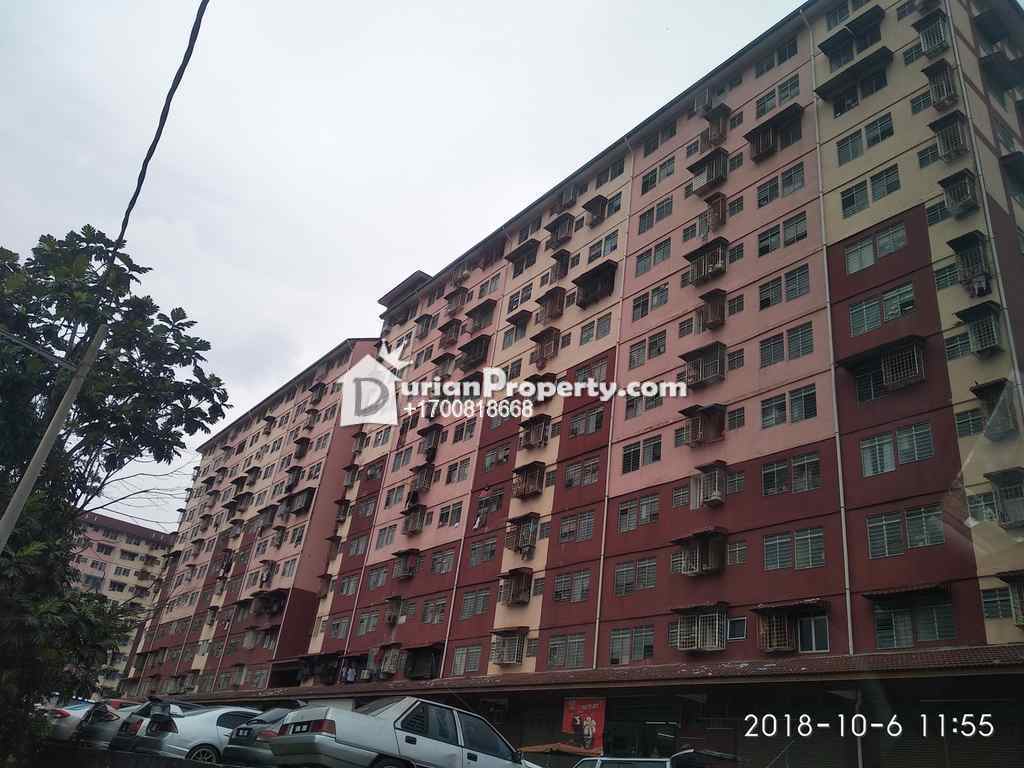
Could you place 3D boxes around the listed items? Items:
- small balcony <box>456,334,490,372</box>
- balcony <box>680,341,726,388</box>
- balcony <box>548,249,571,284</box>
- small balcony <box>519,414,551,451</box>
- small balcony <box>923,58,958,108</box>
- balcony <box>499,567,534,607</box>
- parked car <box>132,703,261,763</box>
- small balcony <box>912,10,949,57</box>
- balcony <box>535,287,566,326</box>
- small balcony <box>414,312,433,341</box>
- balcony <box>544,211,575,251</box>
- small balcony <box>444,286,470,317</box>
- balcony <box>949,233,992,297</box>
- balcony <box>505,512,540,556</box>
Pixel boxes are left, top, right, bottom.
[{"bbox_3d":[-2.627,-2.066,51.816,0.835,1.833,2.495,26,-32,-29],"label":"small balcony"},{"bbox_3d":[8.340,-0.787,33.498,0.713,1.650,1.965,26,-32,-29],"label":"balcony"},{"bbox_3d":[2.935,-7.272,46.871,0.680,1.750,1.150,26,-33,-30],"label":"balcony"},{"bbox_3d":[1.236,2.668,42.169,0.652,1.629,1.864,26,-32,-29],"label":"small balcony"},{"bbox_3d":[16.152,-11.392,29.127,0.636,1.708,0.840,25,-32,-29],"label":"small balcony"},{"bbox_3d":[0.135,10.116,38.401,0.636,1.680,1.820,25,-32,-29],"label":"balcony"},{"bbox_3d":[-5.542,7.742,16.485,4.550,1.420,1.730,30,-34,-34],"label":"parked car"},{"bbox_3d":[16.034,-13.405,29.457,0.680,1.500,0.950,25,-32,-29],"label":"small balcony"},{"bbox_3d":[2.172,-4.500,45.552,0.630,1.760,2.062,25,-32,-29],"label":"balcony"},{"bbox_3d":[-7.204,-4.581,61.360,0.608,1.596,1.484,25,-32,-29],"label":"small balcony"},{"bbox_3d":[2.950,-9.576,48.792,0.720,1.708,2.156,25,-32,-29],"label":"balcony"},{"bbox_3d":[-4.181,-6.072,57.106,0.680,1.800,2.150,26,-33,-30],"label":"small balcony"},{"bbox_3d":[14.542,-3.804,24.417,0.750,1.950,0.900,25,-32,-29],"label":"balcony"},{"bbox_3d":[0.470,7.513,38.539,0.627,1.685,2.062,25,-32,-29],"label":"balcony"}]

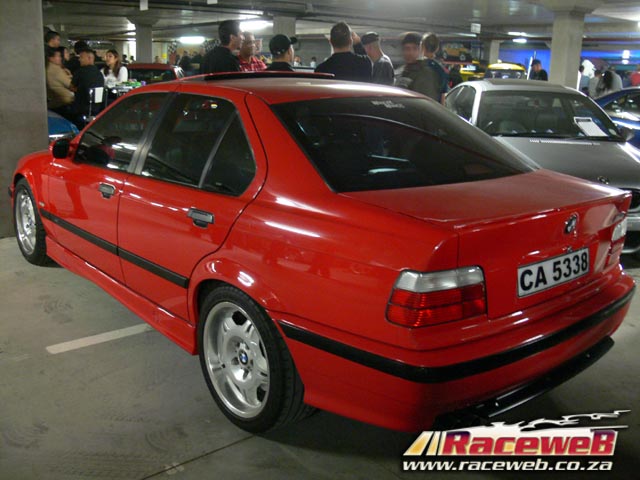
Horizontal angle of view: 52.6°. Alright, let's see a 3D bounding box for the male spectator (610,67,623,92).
[{"bbox_3d":[6.137,-2.746,13.715,0.500,1.720,0.320,-1,15,-12],"label":"male spectator"}]

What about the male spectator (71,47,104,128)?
[{"bbox_3d":[-3.103,-1.848,8.716,0.640,1.380,0.500,14,19,39],"label":"male spectator"}]

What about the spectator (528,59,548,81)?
[{"bbox_3d":[4.047,-2.389,12.042,0.400,1.750,0.500,-9,18,-37],"label":"spectator"}]

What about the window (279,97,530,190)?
[{"bbox_3d":[0.386,-0.444,2.780,1.280,0.080,0.632,-9,45,-39],"label":"window"}]

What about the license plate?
[{"bbox_3d":[0.876,0.117,2.398,0.496,0.104,0.015,-10,8,-40],"label":"license plate"}]

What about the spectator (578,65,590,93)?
[{"bbox_3d":[7.302,-3.998,18.218,0.500,1.740,0.320,-1,15,-12],"label":"spectator"}]

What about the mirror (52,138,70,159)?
[{"bbox_3d":[-1.478,-0.515,3.658,0.170,0.125,0.120,-7,18,-34],"label":"mirror"}]

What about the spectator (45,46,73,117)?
[{"bbox_3d":[-3.482,-1.835,8.551,0.570,1.300,0.520,4,15,6],"label":"spectator"}]

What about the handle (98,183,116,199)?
[{"bbox_3d":[-1.090,-0.249,3.320,0.040,0.077,0.155,-10,20,-40],"label":"handle"}]

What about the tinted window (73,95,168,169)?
[{"bbox_3d":[-1.106,-0.602,3.513,0.060,0.475,0.850,21,-2,-43],"label":"tinted window"}]

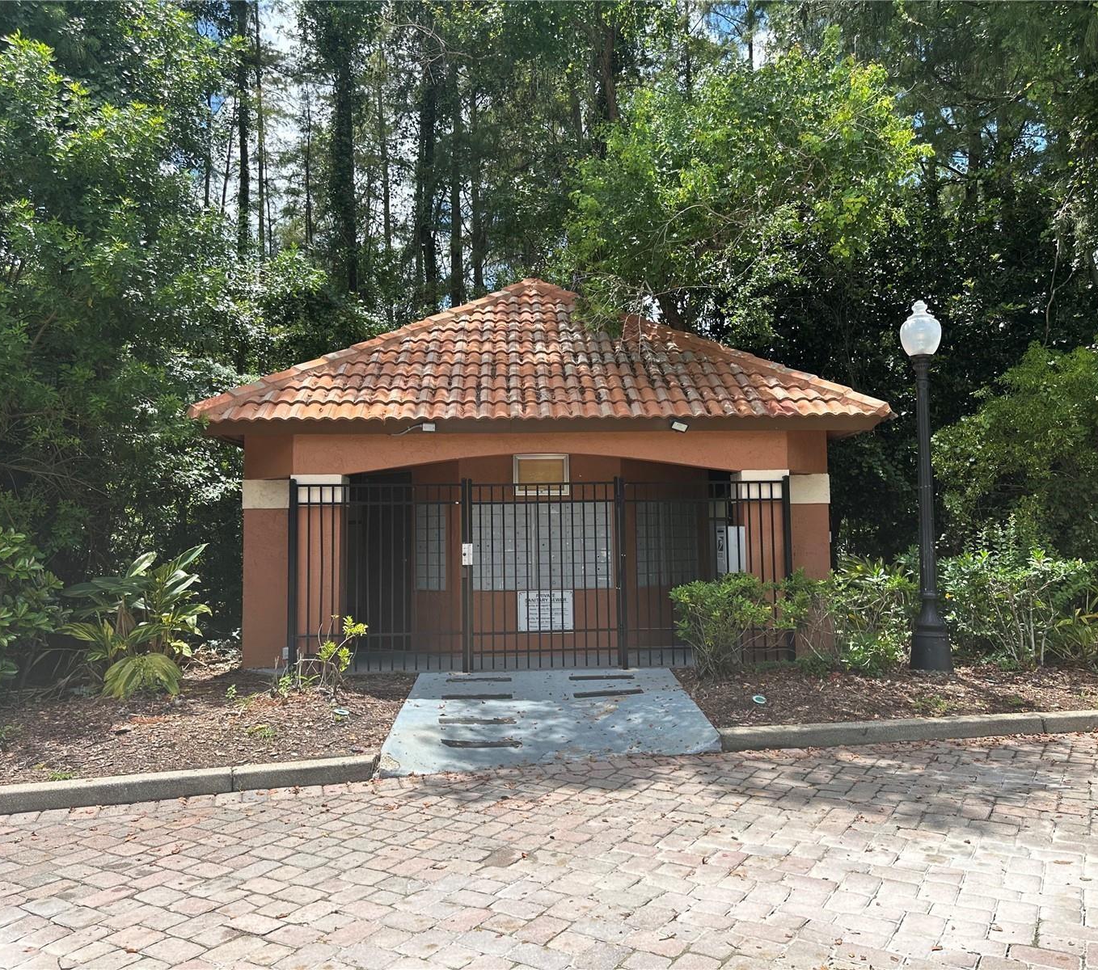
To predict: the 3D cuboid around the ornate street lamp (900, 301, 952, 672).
[{"bbox_3d":[3.773,-0.023,8.933,0.420,3.705,0.420,-1,-5,-3],"label":"ornate street lamp"}]

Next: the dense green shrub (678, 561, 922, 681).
[{"bbox_3d":[2.389,1.307,8.681,2.382,1.114,1.000,-1,-5,-3],"label":"dense green shrub"}]

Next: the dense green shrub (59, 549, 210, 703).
[{"bbox_3d":[-3.910,1.283,8.501,1.320,1.400,1.150,-1,-5,-3],"label":"dense green shrub"}]

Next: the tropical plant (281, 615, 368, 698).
[{"bbox_3d":[-2.035,1.545,8.120,0.778,0.732,0.600,-1,-5,-3],"label":"tropical plant"}]

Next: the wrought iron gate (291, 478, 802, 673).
[{"bbox_3d":[-0.061,0.880,9.022,5.086,1.912,0.120,-1,-5,-3],"label":"wrought iron gate"}]

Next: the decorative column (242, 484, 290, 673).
[{"bbox_3d":[-2.970,0.946,9.600,0.501,1.982,0.480,-1,-5,-3],"label":"decorative column"}]

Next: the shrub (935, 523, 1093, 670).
[{"bbox_3d":[4.876,1.159,9.351,1.580,1.464,1.200,-1,-5,-3],"label":"shrub"}]

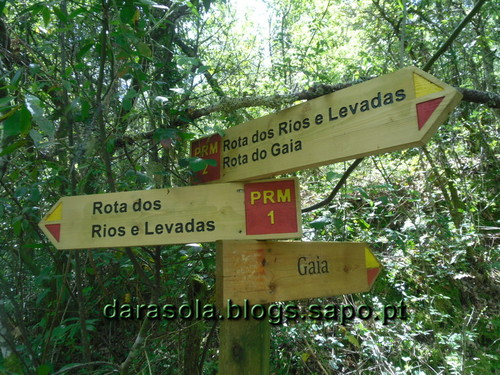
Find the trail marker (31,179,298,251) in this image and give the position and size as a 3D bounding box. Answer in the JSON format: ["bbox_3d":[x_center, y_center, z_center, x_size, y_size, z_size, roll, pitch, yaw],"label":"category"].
[{"bbox_3d":[-0.235,0.079,1.075,0.743,0.145,0.028,-4,-11,13],"label":"trail marker"}]

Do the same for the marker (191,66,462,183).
[{"bbox_3d":[0.104,-0.116,0.957,0.731,0.145,0.028,-10,-13,43],"label":"marker"}]

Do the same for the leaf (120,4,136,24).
[{"bbox_3d":[-0.436,-0.620,1.459,0.057,0.072,0.035,2,22,-17],"label":"leaf"}]

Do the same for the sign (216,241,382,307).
[{"bbox_3d":[0.186,0.244,1.203,0.652,0.159,0.030,6,-13,-37],"label":"sign"}]

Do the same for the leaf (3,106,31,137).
[{"bbox_3d":[-0.548,-0.153,0.959,0.066,0.075,0.035,5,5,-30],"label":"leaf"}]

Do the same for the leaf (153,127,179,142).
[{"bbox_3d":[-0.282,-0.177,1.363,0.087,0.053,0.050,1,7,-12],"label":"leaf"}]

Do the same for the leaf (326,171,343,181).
[{"bbox_3d":[0.376,-0.053,1.811,0.071,0.044,0.045,-3,1,12],"label":"leaf"}]

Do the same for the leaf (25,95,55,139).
[{"bbox_3d":[-0.494,-0.167,0.959,0.047,0.113,0.035,-30,21,-20],"label":"leaf"}]

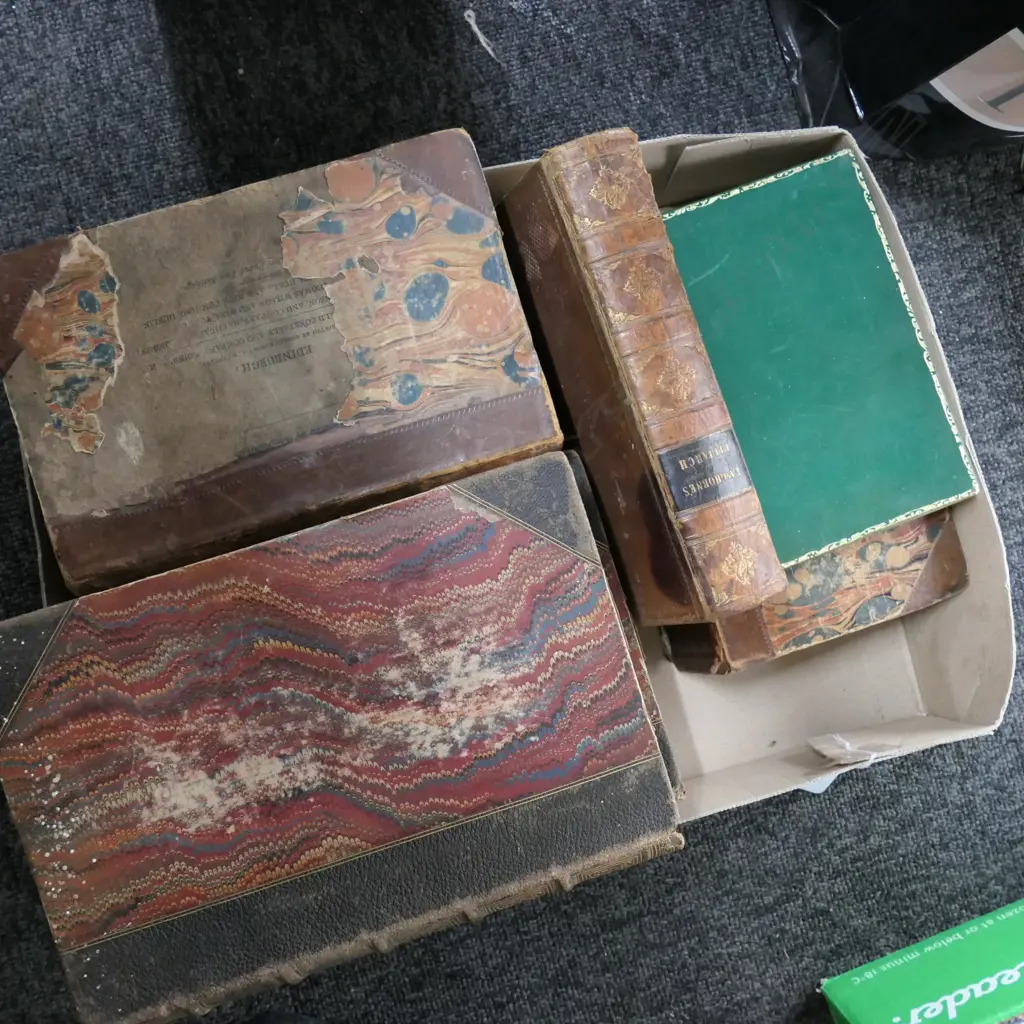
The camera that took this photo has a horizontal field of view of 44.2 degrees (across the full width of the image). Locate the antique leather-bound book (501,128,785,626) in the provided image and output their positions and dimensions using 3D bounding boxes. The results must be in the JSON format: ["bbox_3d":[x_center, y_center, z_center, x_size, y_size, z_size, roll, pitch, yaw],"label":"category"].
[{"bbox_3d":[0.061,-0.058,0.607,0.042,0.098,0.222,-19,88,-13],"label":"antique leather-bound book"}]

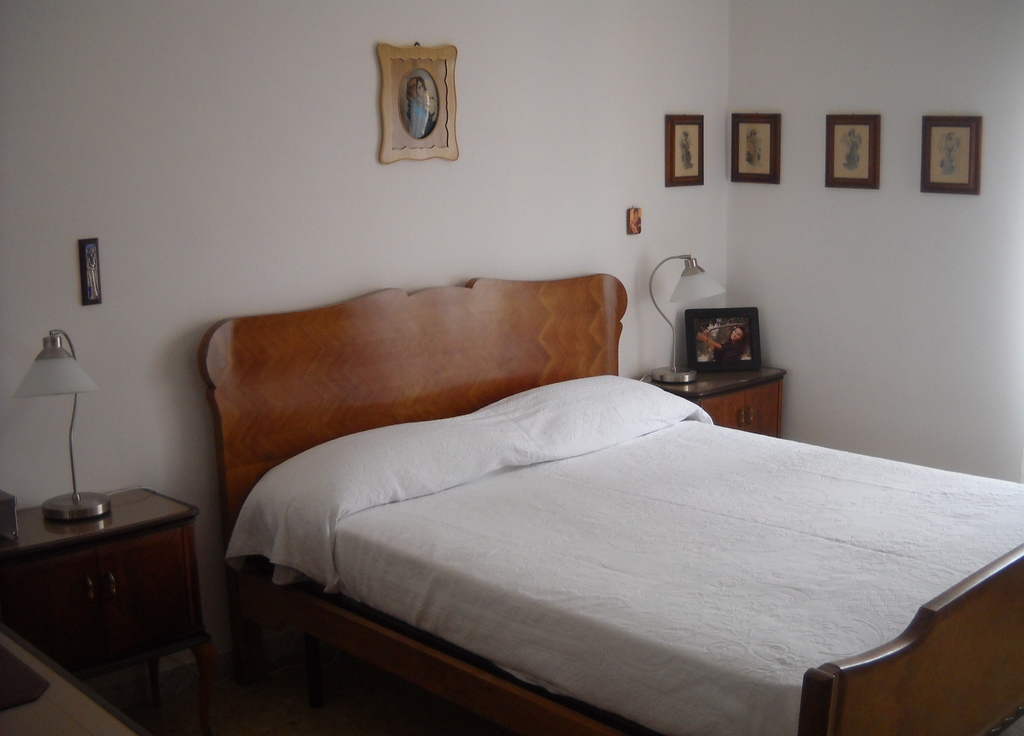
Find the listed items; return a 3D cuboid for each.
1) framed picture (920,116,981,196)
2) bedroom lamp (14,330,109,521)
[{"bbox_3d":[1.499,-0.726,4.137,0.020,0.263,0.222,-10,14,-41],"label":"framed picture"},{"bbox_3d":[-1.104,0.139,2.979,0.215,0.466,0.285,-2,11,-6],"label":"bedroom lamp"}]

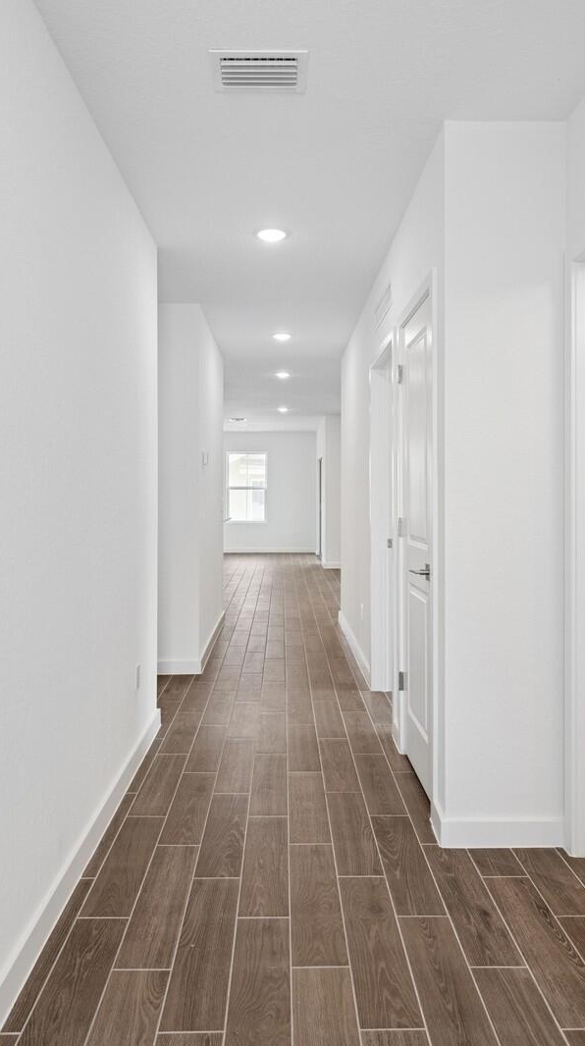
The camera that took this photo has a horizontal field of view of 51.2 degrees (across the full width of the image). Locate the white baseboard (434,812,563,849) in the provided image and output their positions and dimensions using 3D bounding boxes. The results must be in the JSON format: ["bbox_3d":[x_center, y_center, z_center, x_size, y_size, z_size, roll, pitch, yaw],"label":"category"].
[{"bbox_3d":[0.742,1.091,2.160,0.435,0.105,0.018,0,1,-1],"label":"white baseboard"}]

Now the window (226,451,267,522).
[{"bbox_3d":[-0.957,-0.753,12.700,0.860,1.470,0.100,0,1,-1],"label":"window"}]

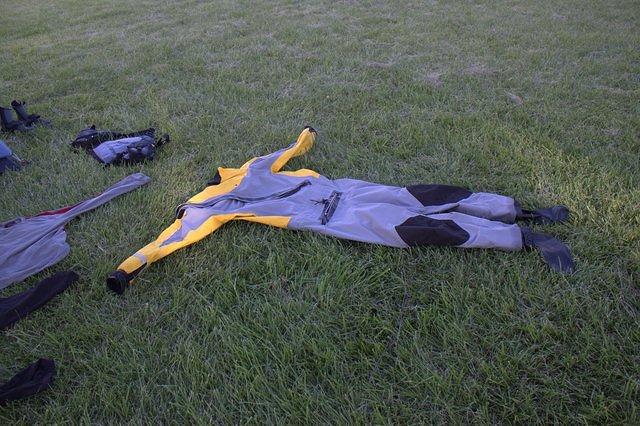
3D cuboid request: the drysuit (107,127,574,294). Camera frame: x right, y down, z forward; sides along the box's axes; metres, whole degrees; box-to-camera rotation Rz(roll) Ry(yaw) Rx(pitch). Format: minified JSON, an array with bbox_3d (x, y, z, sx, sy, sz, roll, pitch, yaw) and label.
[{"bbox_3d":[0.227,-0.104,2.449,1.804,0.150,1.627,3,30,5],"label":"drysuit"}]

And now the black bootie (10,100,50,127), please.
[{"bbox_3d":[-1.905,-0.655,3.391,0.250,0.170,0.100,6,30,10],"label":"black bootie"}]

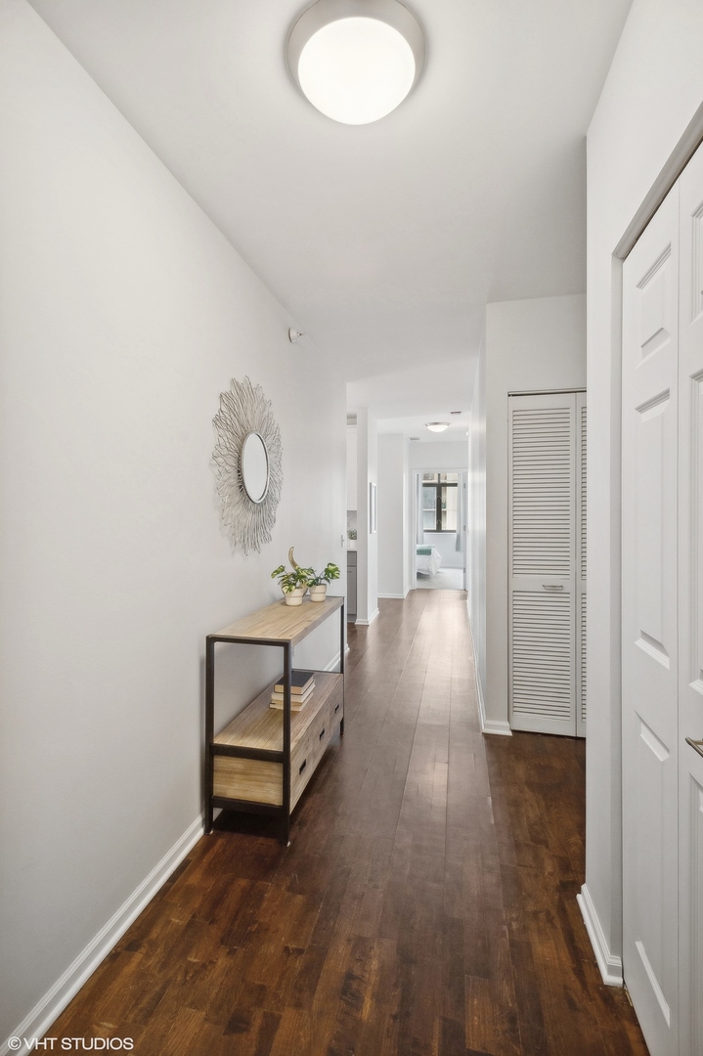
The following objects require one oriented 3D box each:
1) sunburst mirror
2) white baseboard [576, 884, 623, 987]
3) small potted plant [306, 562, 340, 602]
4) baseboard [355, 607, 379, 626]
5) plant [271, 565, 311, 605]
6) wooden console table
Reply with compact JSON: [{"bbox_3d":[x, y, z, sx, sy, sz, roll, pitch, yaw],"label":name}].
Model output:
[{"bbox_3d":[-0.487,-0.293,2.438,0.053,0.830,0.825,0,2,12],"label":"sunburst mirror"},{"bbox_3d":[0.756,1.224,1.527,0.053,0.081,0.308,0,2,12],"label":"white baseboard"},{"bbox_3d":[-0.170,0.313,2.847,0.185,0.205,0.180,0,2,12],"label":"small potted plant"},{"bbox_3d":[0.209,1.086,6.179,0.170,0.080,0.810,0,2,12],"label":"baseboard"},{"bbox_3d":[-0.316,0.319,2.696,0.195,0.202,0.185,0,2,12],"label":"plant"},{"bbox_3d":[-0.315,0.832,2.465,0.358,0.810,0.982,0,2,12],"label":"wooden console table"}]

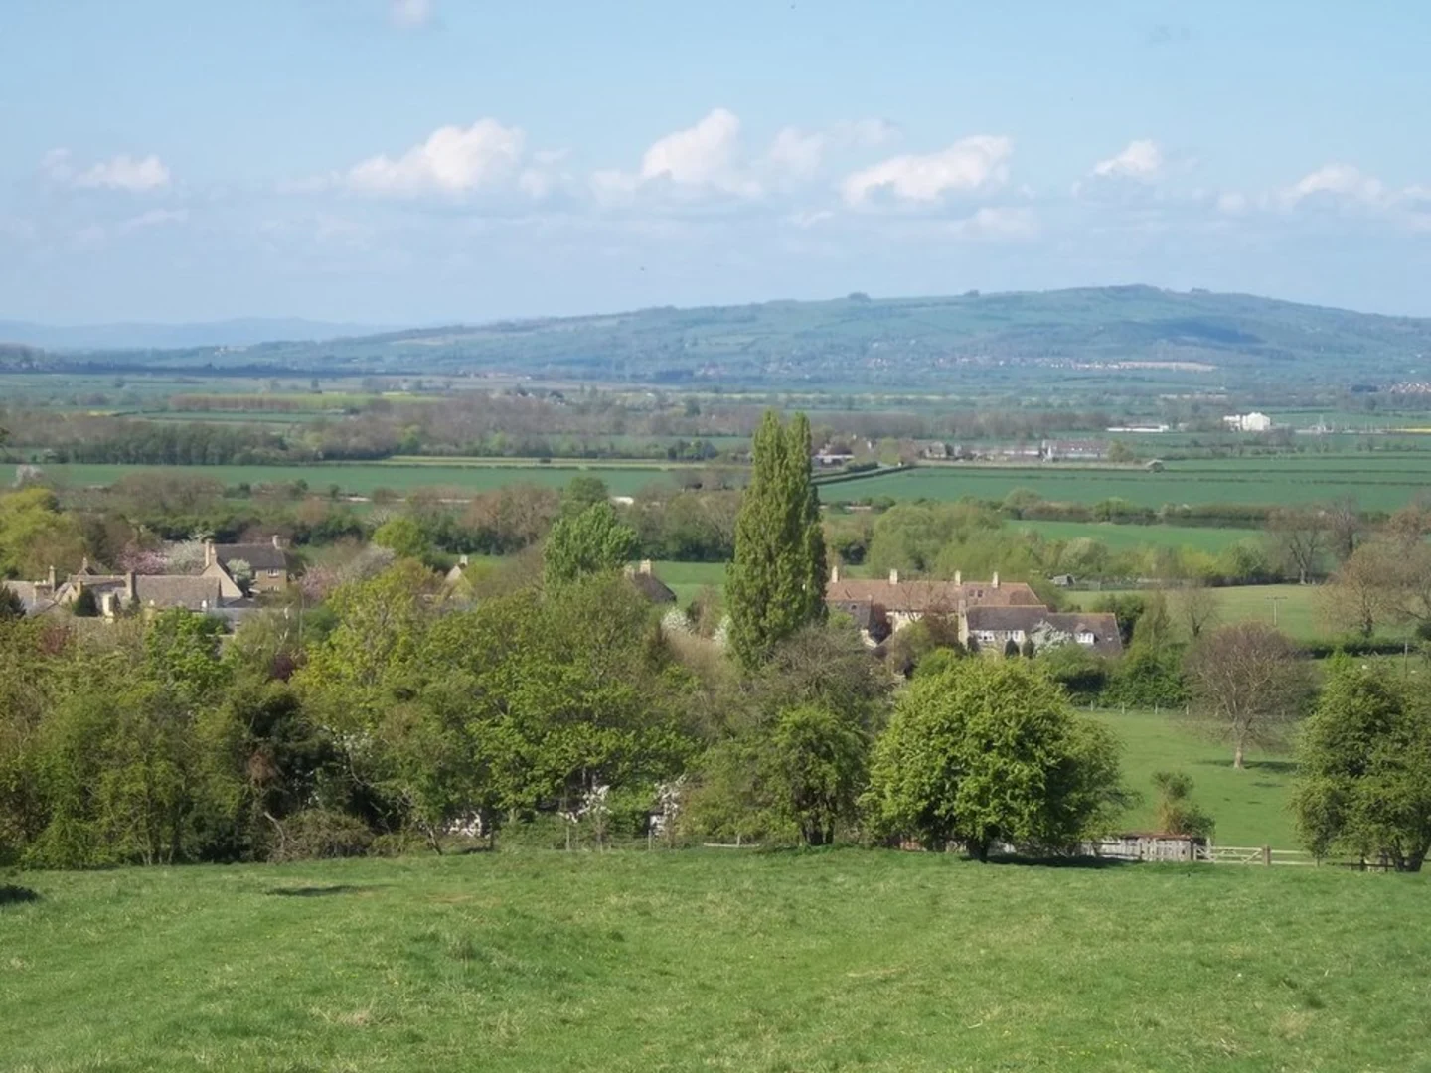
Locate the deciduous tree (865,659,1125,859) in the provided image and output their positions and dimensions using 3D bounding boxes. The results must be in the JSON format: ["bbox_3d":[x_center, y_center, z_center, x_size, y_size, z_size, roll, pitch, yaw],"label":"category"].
[{"bbox_3d":[13.670,10.880,180.000,12.620,9.790,12.110,0,3,0],"label":"deciduous tree"}]

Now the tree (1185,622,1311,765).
[{"bbox_3d":[37.610,11.300,260.000,8.990,10.350,8.630,0,3,0],"label":"tree"}]

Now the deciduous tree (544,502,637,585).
[{"bbox_3d":[-13.780,4.980,405.000,10.360,17.720,9.940,0,3,0],"label":"deciduous tree"}]

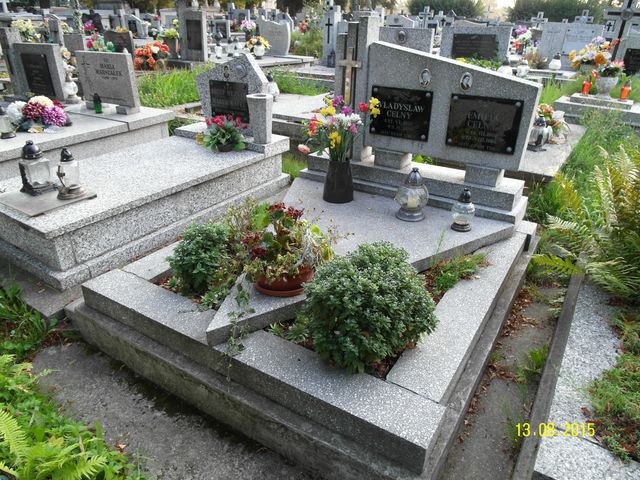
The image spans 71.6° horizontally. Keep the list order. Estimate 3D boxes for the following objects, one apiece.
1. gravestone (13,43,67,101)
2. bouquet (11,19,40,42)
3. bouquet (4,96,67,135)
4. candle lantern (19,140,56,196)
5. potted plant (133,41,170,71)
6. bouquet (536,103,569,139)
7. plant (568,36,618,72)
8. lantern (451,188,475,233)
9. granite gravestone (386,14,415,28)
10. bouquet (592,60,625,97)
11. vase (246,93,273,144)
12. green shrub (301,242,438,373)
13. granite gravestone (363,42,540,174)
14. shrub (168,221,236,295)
[{"bbox_3d":[-2.579,-1.535,4.094,0.600,0.490,0.090,12,27,21],"label":"gravestone"},{"bbox_3d":[-4.307,-3.069,6.500,0.370,0.330,0.350,16,29,28],"label":"bouquet"},{"bbox_3d":[-2.416,-1.084,3.784,0.494,0.236,0.380,-15,30,-28],"label":"bouquet"},{"bbox_3d":[-1.677,-0.431,2.607,0.165,0.285,0.165,16,31,29],"label":"candle lantern"},{"bbox_3d":[-2.822,-3.050,7.302,0.550,0.380,0.500,16,31,29],"label":"potted plant"},{"bbox_3d":[2.094,-1.049,3.945,0.270,0.303,0.250,16,31,29],"label":"bouquet"},{"bbox_3d":[3.898,-2.641,6.300,0.580,0.450,0.520,16,29,28],"label":"plant"},{"bbox_3d":[0.812,-0.179,2.507,0.130,0.235,0.130,16,29,28],"label":"lantern"},{"bbox_3d":[2.564,-6.980,14.681,0.900,0.800,0.150,16,31,29],"label":"granite gravestone"},{"bbox_3d":[3.804,-2.136,5.850,0.360,0.450,0.340,16,29,28],"label":"bouquet"},{"bbox_3d":[-0.473,-0.972,3.569,0.190,0.345,0.172,15,30,29],"label":"vase"},{"bbox_3d":[0.197,0.235,1.699,0.510,0.460,0.510,0,27,0],"label":"green shrub"},{"bbox_3d":[0.807,-0.877,2.848,1.069,0.696,0.138,15,30,29],"label":"granite gravestone"},{"bbox_3d":[-0.568,0.088,2.088,0.290,0.330,0.290,1,25,-1],"label":"shrub"}]

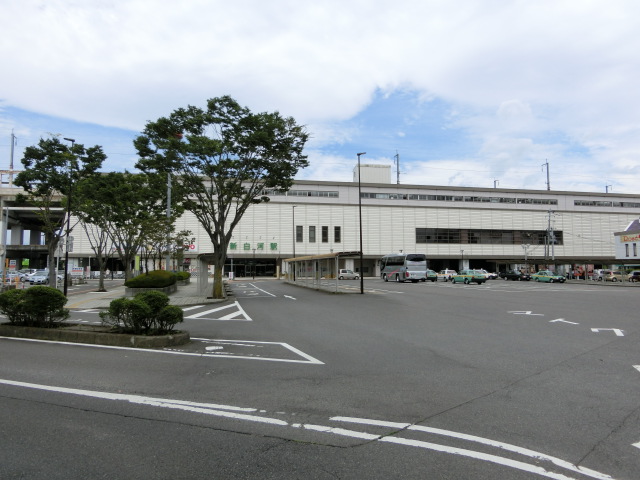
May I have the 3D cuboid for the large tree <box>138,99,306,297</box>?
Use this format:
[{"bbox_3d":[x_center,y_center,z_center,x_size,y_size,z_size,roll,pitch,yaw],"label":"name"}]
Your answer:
[{"bbox_3d":[-5.007,-2.110,23.378,8.600,10.000,8.300,1,-4,-12],"label":"large tree"}]

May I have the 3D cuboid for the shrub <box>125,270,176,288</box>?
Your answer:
[{"bbox_3d":[-10.548,2.444,29.104,2.400,1.100,5.600,1,-4,-12],"label":"shrub"}]

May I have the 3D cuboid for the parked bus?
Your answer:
[{"bbox_3d":[10.654,3.737,59.482,2.490,3.400,9.000,1,-4,-12],"label":"parked bus"}]

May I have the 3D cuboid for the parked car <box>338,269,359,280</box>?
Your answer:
[{"bbox_3d":[4.569,5.449,71.297,3.400,1.520,1.480,1,-4,-11],"label":"parked car"}]

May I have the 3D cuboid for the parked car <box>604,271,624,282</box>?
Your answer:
[{"bbox_3d":[38.305,4.611,59.324,3.700,1.520,1.660,1,-4,-13],"label":"parked car"}]

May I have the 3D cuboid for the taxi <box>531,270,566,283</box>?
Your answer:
[{"bbox_3d":[30.005,4.743,60.618,1.700,1.500,4.650,1,-4,-13],"label":"taxi"}]

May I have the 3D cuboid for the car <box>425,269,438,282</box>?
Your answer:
[{"bbox_3d":[13.805,4.833,61.916,1.700,1.520,4.650,1,-4,-12],"label":"car"}]

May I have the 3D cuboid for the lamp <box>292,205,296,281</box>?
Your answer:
[{"bbox_3d":[-2.867,0.413,52.577,0.600,8.600,0.350,1,-4,-12],"label":"lamp"}]

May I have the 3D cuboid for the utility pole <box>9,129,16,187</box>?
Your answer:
[{"bbox_3d":[-49.871,-12.213,74.912,0.500,10.300,1.500,1,-4,-12],"label":"utility pole"}]

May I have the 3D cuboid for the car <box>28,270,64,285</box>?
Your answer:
[{"bbox_3d":[-28.250,3.832,47.654,1.700,1.460,4.400,1,-4,-12],"label":"car"}]

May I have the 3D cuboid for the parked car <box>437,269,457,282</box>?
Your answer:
[{"bbox_3d":[16.805,4.792,61.317,1.700,1.520,4.600,1,-4,-13],"label":"parked car"}]

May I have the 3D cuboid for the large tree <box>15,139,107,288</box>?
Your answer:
[{"bbox_3d":[-13.014,-1.047,23.117,4.600,8.200,4.400,1,-4,-13],"label":"large tree"}]

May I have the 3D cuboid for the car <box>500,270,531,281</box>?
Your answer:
[{"bbox_3d":[26.124,4.721,61.826,1.700,1.460,4.600,1,-4,-18],"label":"car"}]

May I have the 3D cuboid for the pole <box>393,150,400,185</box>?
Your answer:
[{"bbox_3d":[15.749,-12.409,94.998,0.600,10.800,1.300,1,-4,-13],"label":"pole"}]

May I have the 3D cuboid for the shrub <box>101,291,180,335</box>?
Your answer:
[{"bbox_3d":[-4.044,1.584,10.471,2.000,0.950,1.550,-1,-4,22],"label":"shrub"}]

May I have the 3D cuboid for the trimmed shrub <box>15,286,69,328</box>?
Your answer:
[{"bbox_3d":[-6.869,1.618,11.421,1.450,1.000,1.400,-1,-4,22],"label":"trimmed shrub"}]

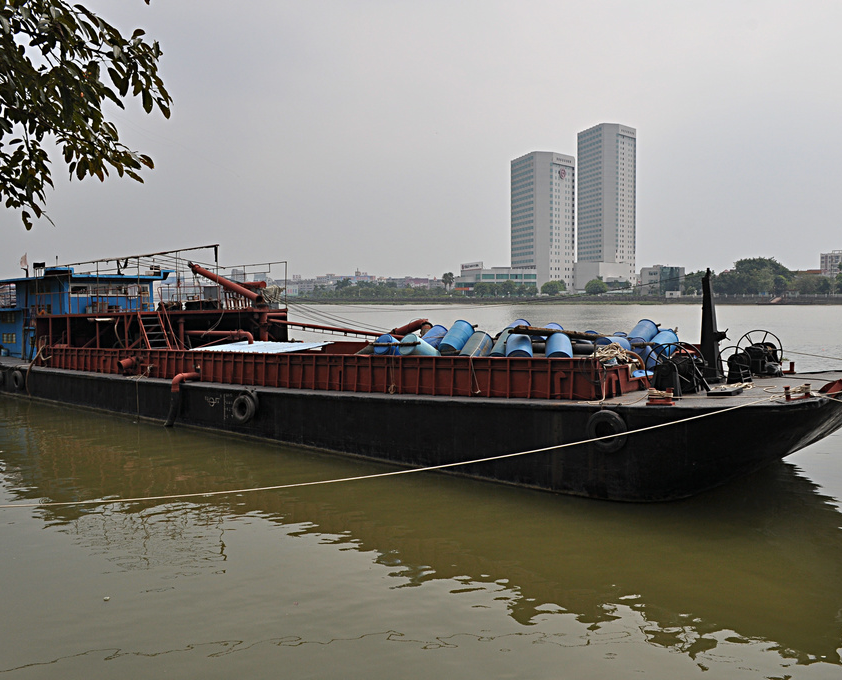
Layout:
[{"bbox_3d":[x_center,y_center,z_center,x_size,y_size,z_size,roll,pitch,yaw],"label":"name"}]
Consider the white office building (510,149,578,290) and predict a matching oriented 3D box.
[{"bbox_3d":[68.396,-63.989,426.881,26.000,77.600,27.500,-2,4,-30],"label":"white office building"}]

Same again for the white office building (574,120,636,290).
[{"bbox_3d":[114.396,-78.704,469.058,26.500,101.800,27.500,-2,4,-30],"label":"white office building"}]

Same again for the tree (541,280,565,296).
[{"bbox_3d":[49.234,-19.465,284.342,8.800,6.200,8.000,0,4,0],"label":"tree"}]

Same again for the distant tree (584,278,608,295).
[{"bbox_3d":[64.840,-19.465,284.342,8.600,6.200,8.200,0,4,0],"label":"distant tree"}]

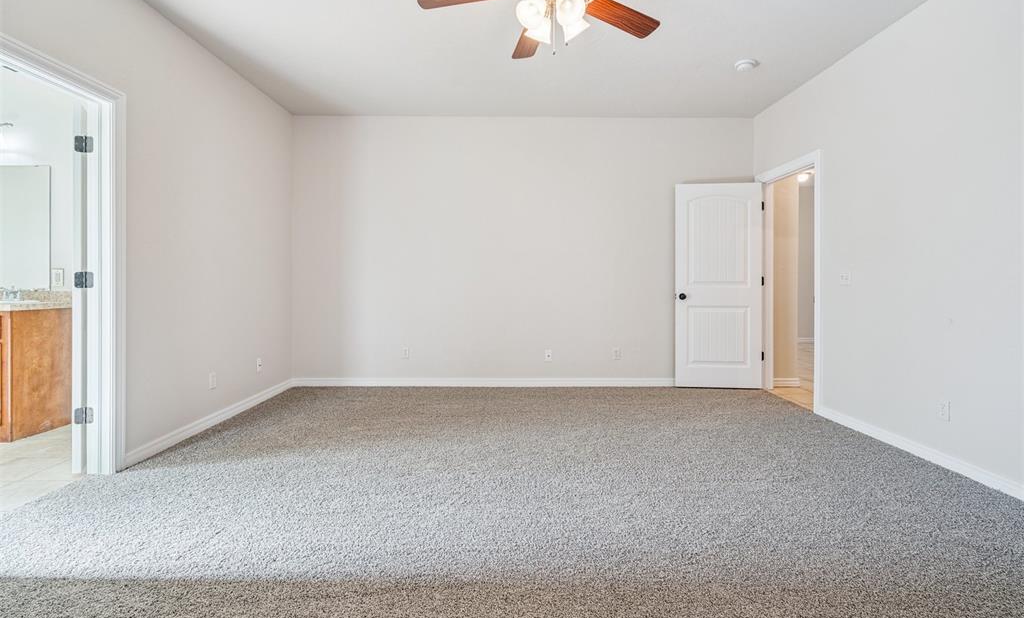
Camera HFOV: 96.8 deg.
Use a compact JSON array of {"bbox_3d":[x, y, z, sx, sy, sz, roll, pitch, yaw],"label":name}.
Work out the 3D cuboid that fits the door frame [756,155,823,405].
[{"bbox_3d":[2.555,-0.235,4.170,0.140,2.155,0.970,0,1,-1],"label":"door frame"}]

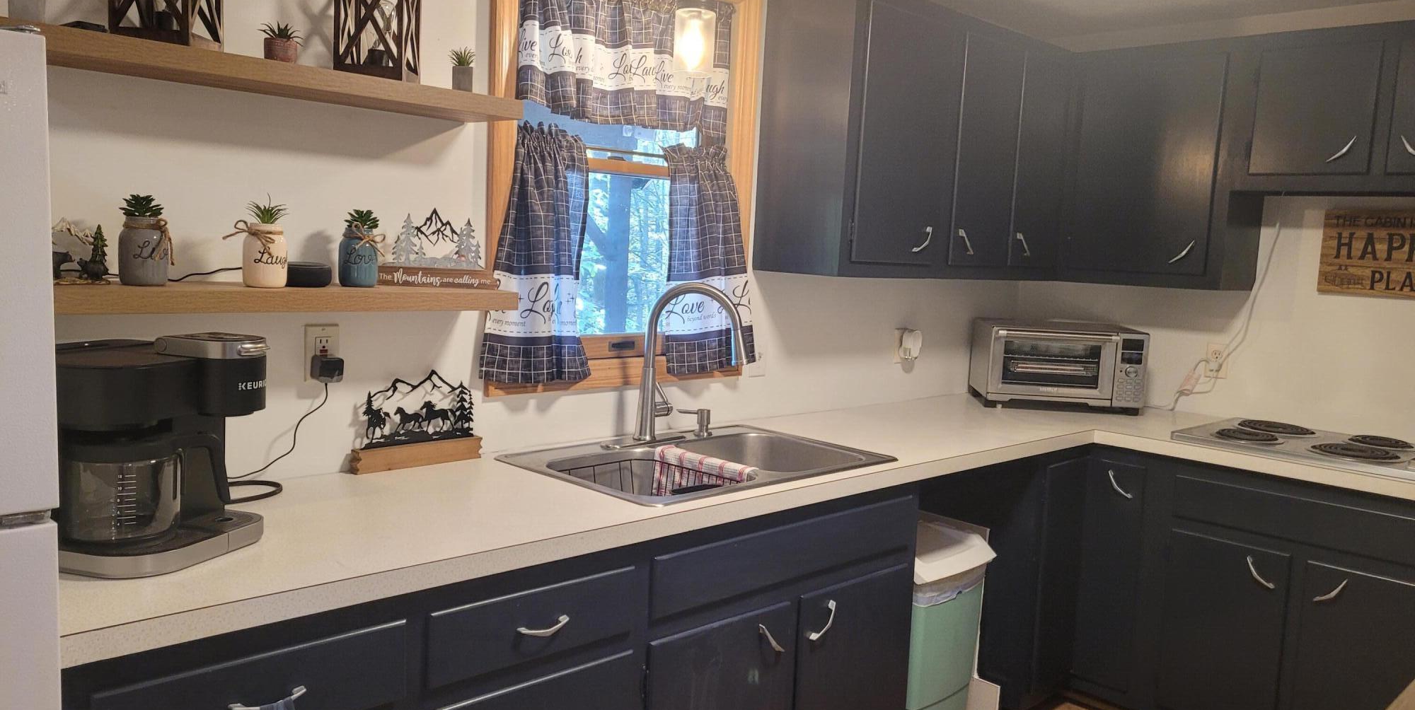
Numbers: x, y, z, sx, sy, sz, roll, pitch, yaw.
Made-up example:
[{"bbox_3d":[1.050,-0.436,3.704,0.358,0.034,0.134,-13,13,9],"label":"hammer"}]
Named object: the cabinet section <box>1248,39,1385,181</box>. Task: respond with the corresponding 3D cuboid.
[{"bbox_3d":[1.854,-0.714,3.177,0.270,0.369,0.318,-3,9,-45],"label":"cabinet section"}]

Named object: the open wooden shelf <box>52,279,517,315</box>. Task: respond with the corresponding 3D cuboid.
[{"bbox_3d":[-0.811,-0.107,1.994,0.937,0.038,0.220,-3,9,-44],"label":"open wooden shelf"}]

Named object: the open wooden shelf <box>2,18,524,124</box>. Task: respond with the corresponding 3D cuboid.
[{"bbox_3d":[-0.832,-0.485,1.851,1.080,0.034,0.218,-3,8,-45],"label":"open wooden shelf"}]

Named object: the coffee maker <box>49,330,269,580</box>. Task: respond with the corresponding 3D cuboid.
[{"bbox_3d":[-0.887,0.137,1.678,0.277,0.333,0.318,5,7,18],"label":"coffee maker"}]

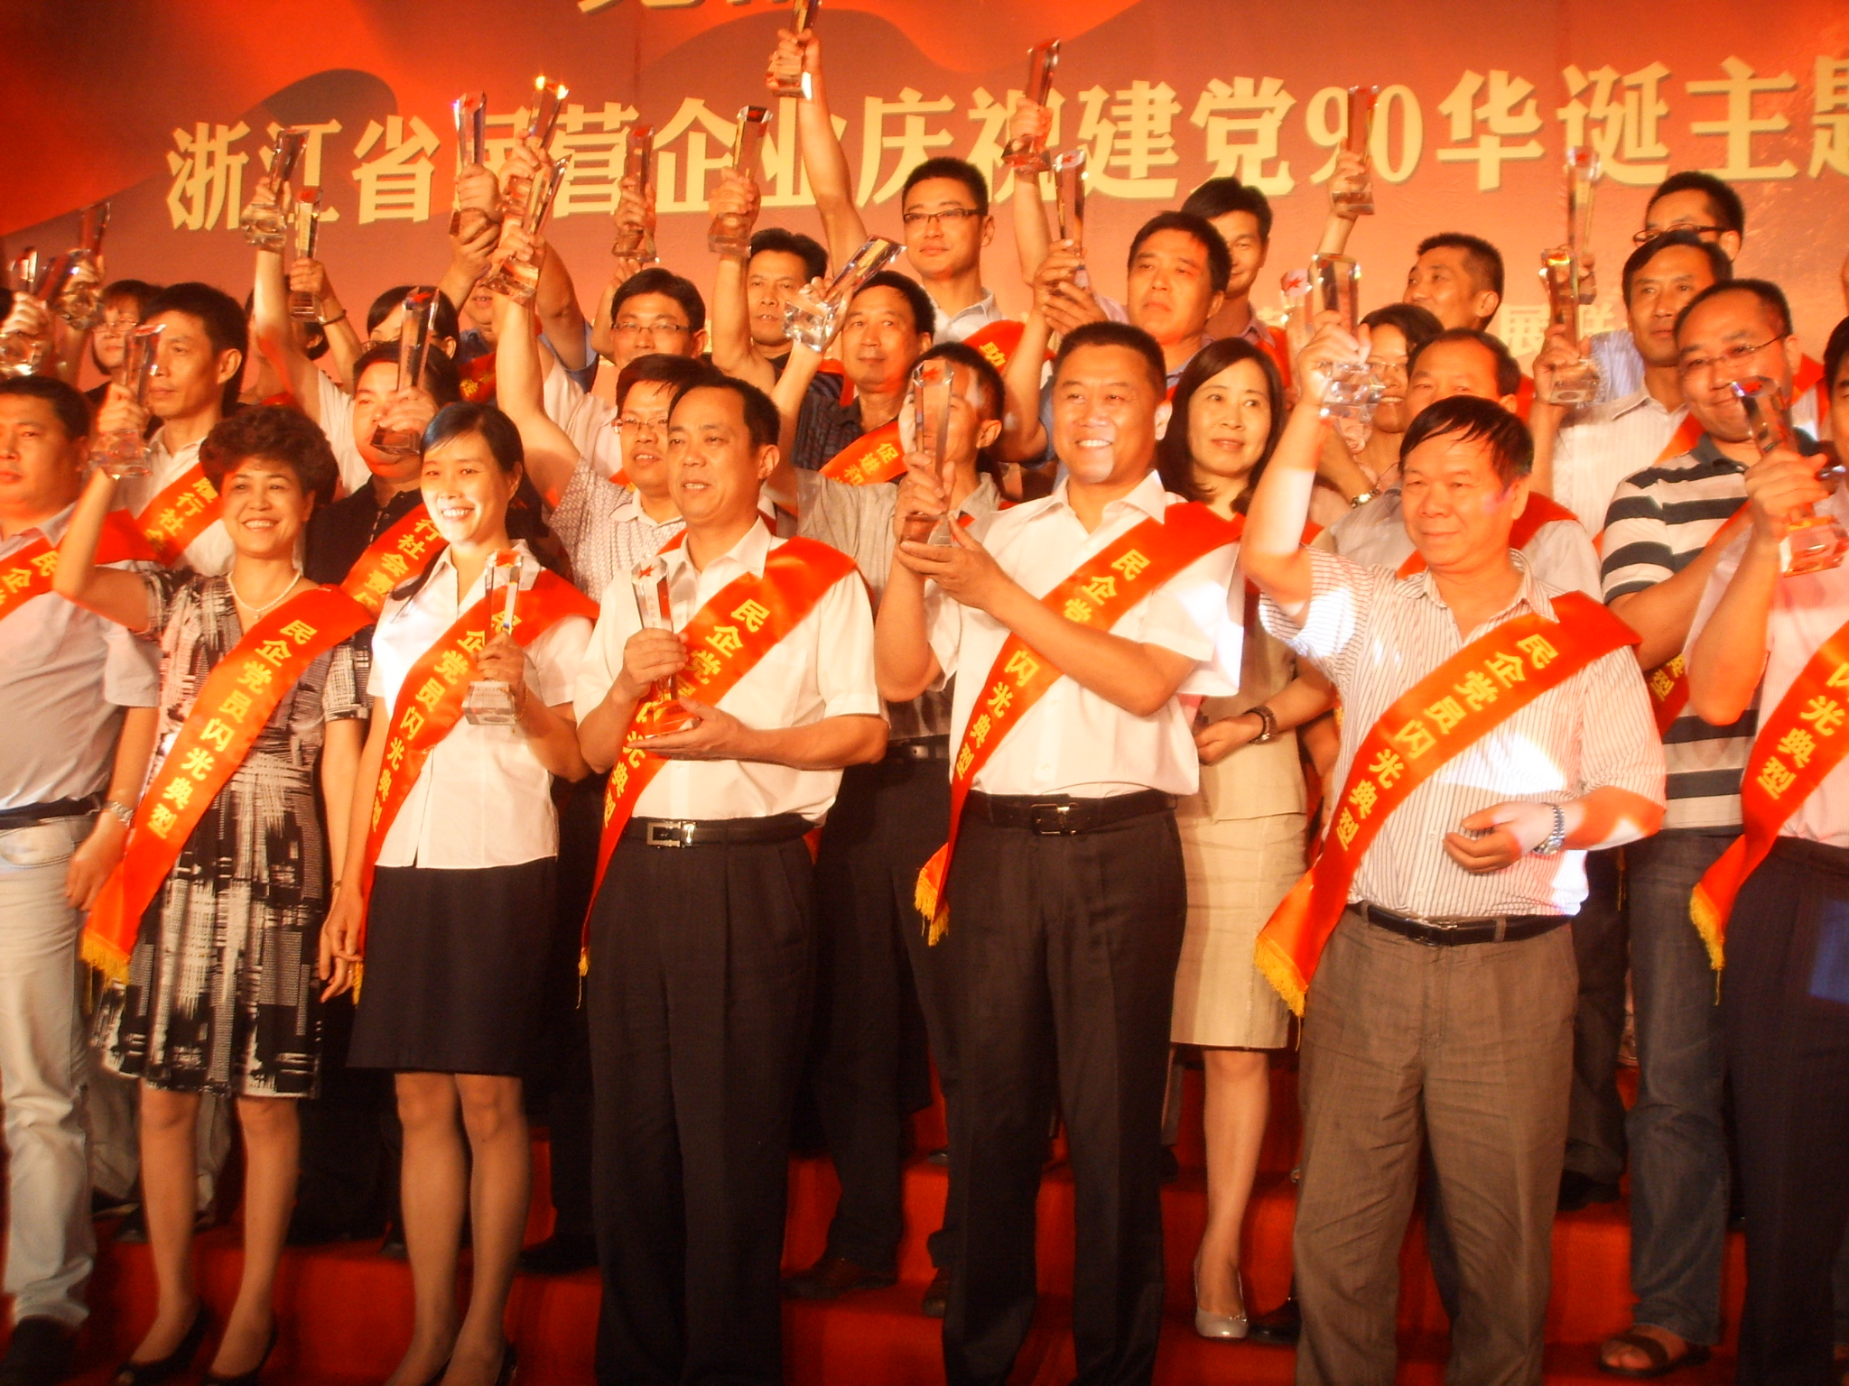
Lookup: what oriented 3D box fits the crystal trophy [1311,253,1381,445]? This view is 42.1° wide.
[{"bbox_3d":[0.613,-0.510,3.500,0.075,0.265,0.072,-2,-14,0],"label":"crystal trophy"}]

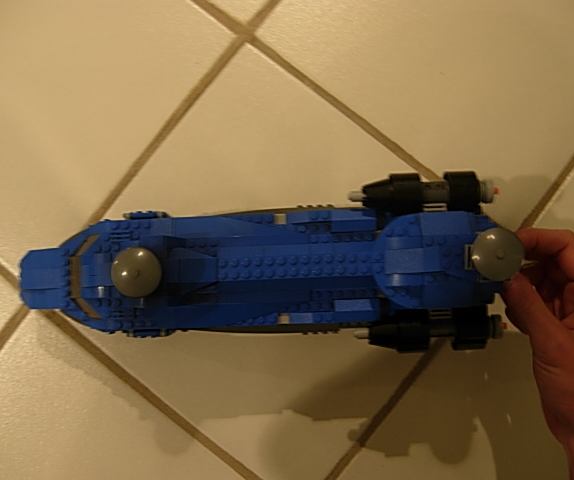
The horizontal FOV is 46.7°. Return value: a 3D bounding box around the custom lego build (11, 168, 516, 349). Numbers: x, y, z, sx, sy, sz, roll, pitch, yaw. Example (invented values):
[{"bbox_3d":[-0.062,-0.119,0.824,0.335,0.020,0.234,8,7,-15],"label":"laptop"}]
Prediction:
[{"bbox_3d":[-0.026,0.021,0.480,0.372,0.183,0.131,-3,86,0],"label":"custom lego build"}]

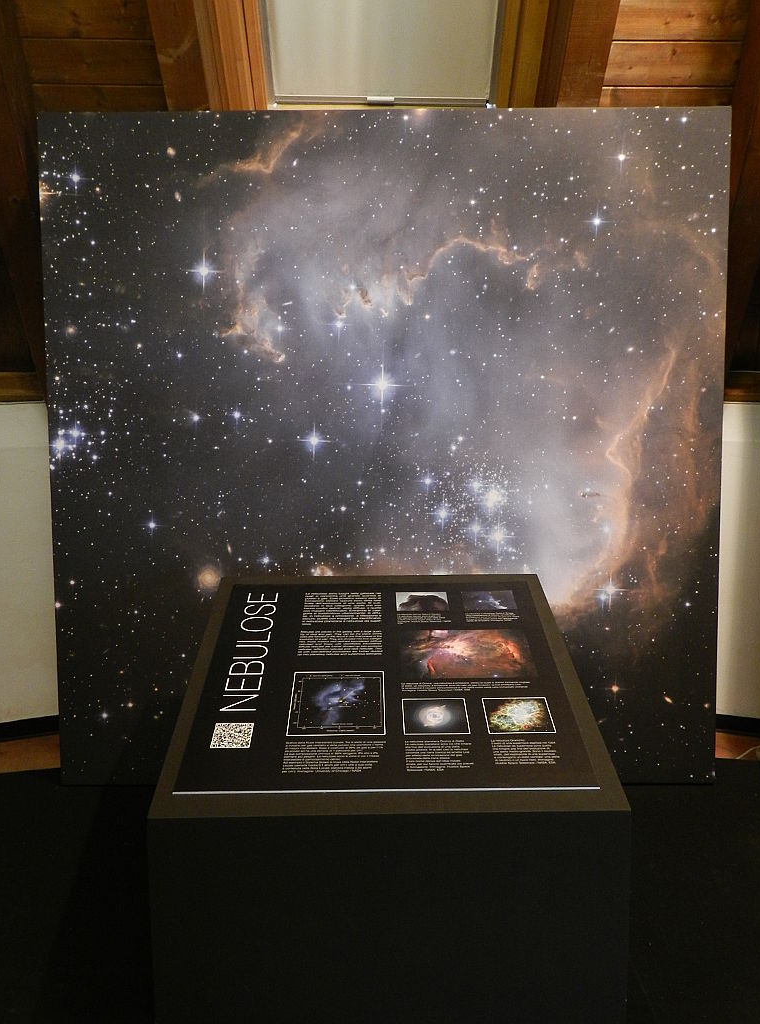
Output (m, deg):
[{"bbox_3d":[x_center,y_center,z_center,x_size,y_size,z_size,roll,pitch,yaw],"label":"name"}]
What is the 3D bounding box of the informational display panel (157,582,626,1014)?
[{"bbox_3d":[0.012,0.549,1.676,0.760,0.736,0.726,0,4,-1],"label":"informational display panel"}]

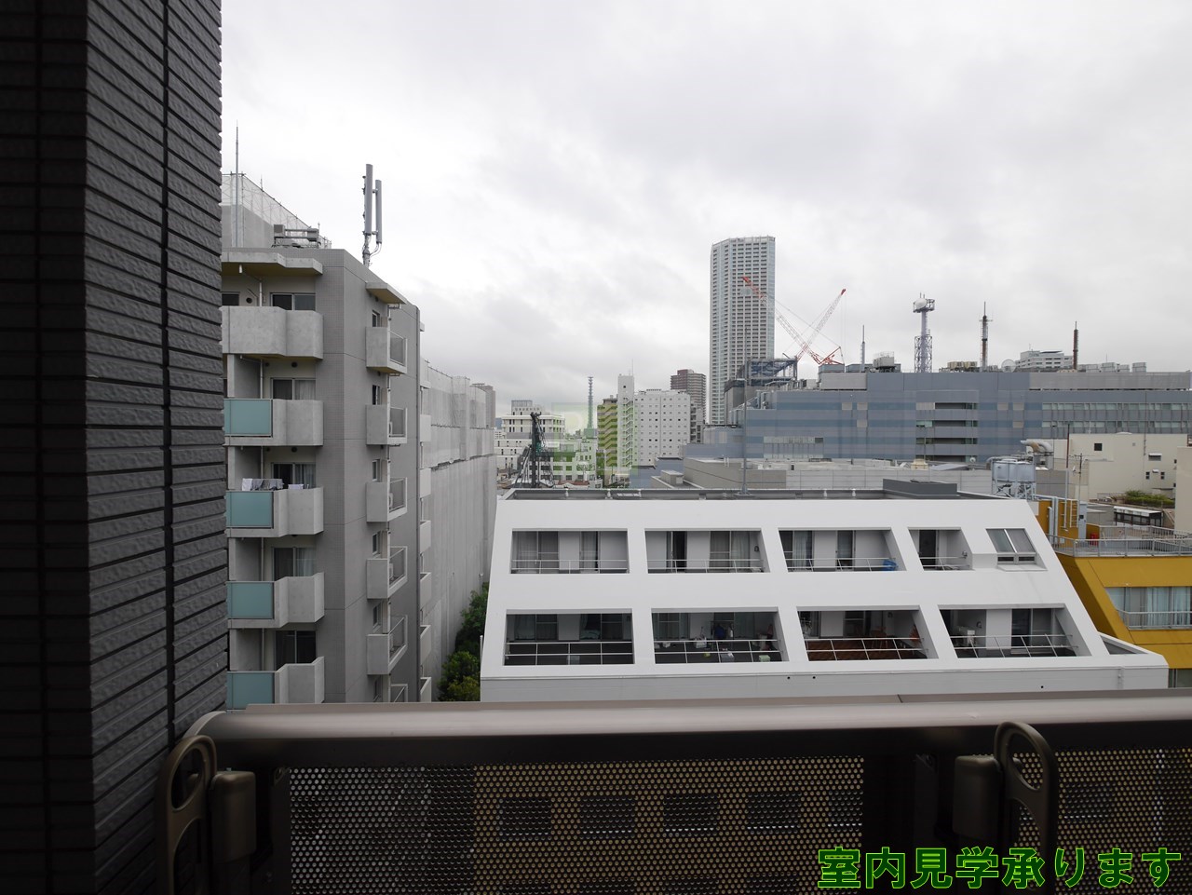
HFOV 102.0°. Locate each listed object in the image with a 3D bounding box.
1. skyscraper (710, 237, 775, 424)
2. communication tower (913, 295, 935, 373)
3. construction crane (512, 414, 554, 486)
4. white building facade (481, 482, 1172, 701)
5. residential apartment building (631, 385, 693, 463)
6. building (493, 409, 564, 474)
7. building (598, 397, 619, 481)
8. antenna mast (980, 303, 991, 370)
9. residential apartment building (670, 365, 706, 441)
[{"bbox_3d":[123.895,-78.817,410.000,50.000,184.500,46.000,0,1,9],"label":"skyscraper"},{"bbox_3d":[88.482,-30.227,130.000,4.600,22.000,4.500,0,1,-2],"label":"communication tower"},{"bbox_3d":[-15.408,4.681,120.000,10.000,27.500,6.000,0,1,-2],"label":"construction crane"},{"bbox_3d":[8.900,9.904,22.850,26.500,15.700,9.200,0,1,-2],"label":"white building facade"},{"bbox_3d":[29.406,-2.780,213.000,25.000,44.500,15.000,0,1,-3],"label":"residential apartment building"},{"bbox_3d":[-30.462,-0.225,227.000,33.000,35.500,18.000,0,1,-2],"label":"building"},{"bbox_3d":[5.865,-1.686,225.000,10.500,41.800,14.000,0,1,-2],"label":"building"},{"bbox_3d":[105.049,-29.302,130.000,2.200,19.700,2.200,0,1,-2],"label":"antenna mast"},{"bbox_3d":[101.650,-35.530,528.550,35.000,97.000,32.000,0,1,-3],"label":"residential apartment building"}]

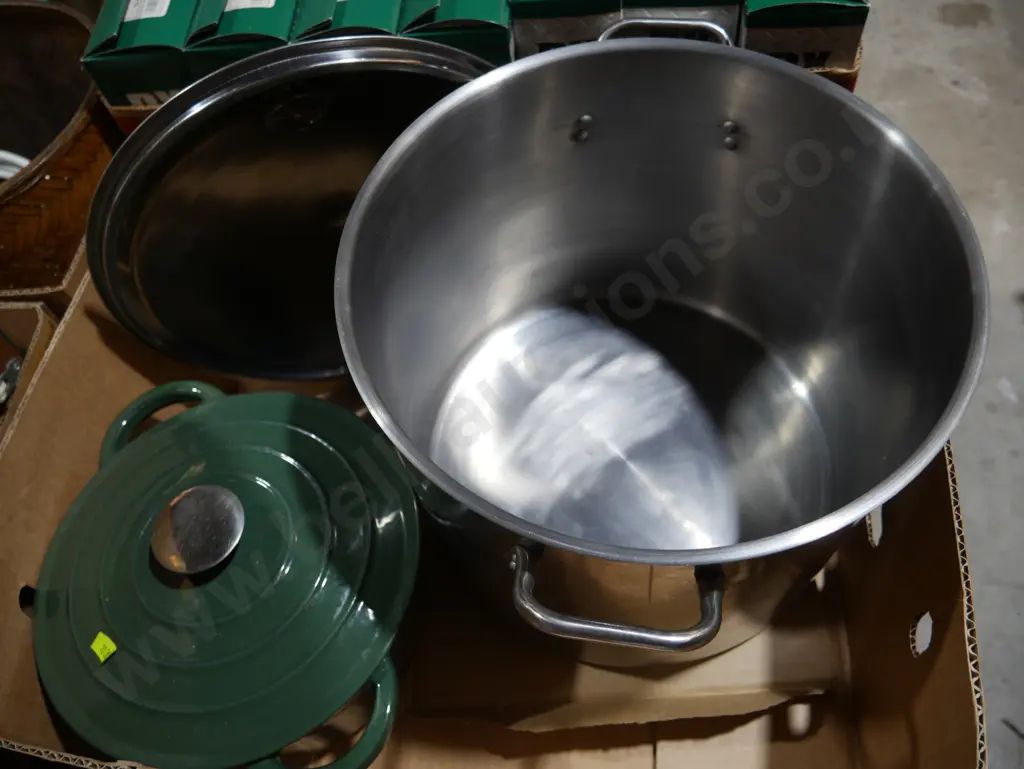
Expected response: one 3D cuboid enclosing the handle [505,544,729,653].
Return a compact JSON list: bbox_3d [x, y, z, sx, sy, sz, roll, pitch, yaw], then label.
[{"bbox_3d":[0.050,0.106,0.393,0.110,0.068,0.046,6,61,8],"label":"handle"}]

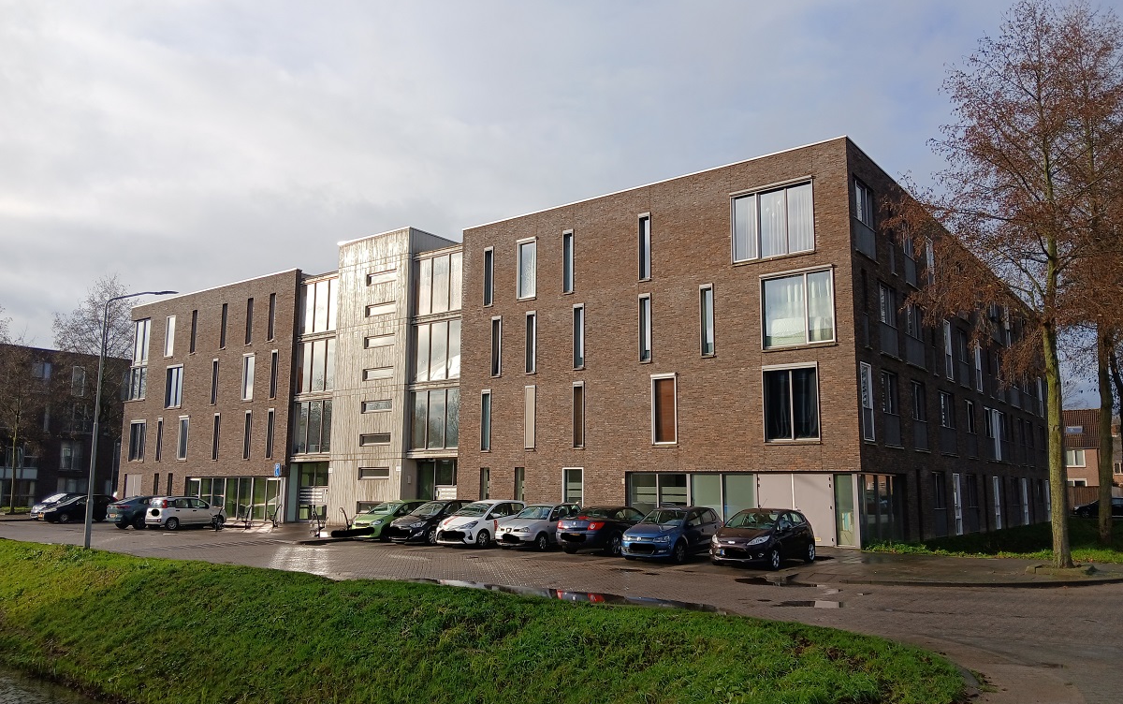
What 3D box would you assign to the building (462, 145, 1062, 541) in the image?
[{"bbox_3d":[13.880,2.615,46.070,17.000,12.900,37.900,-6,-11,37],"label":"building"}]

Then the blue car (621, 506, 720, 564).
[{"bbox_3d":[3.270,5.244,24.463,1.690,1.470,3.970,-6,-11,36],"label":"blue car"}]

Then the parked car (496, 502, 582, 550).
[{"bbox_3d":[-0.552,5.599,27.181,1.640,1.460,3.540,-6,-11,36],"label":"parked car"}]

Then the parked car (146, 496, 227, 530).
[{"bbox_3d":[-17.769,7.647,40.196,1.650,1.550,3.600,-6,-11,35],"label":"parked car"}]

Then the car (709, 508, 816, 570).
[{"bbox_3d":[5.501,5.028,22.950,1.750,1.480,3.950,-6,-11,36],"label":"car"}]

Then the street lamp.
[{"bbox_3d":[-13.640,2.021,26.896,0.280,8.260,2.250,-6,-11,37],"label":"street lamp"}]

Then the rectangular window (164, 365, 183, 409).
[{"bbox_3d":[-22.515,2.018,49.143,1.786,2.563,0.150,-6,-11,37],"label":"rectangular window"}]

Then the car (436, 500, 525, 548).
[{"bbox_3d":[-2.616,5.999,29.598,1.740,1.510,3.945,-6,-11,34],"label":"car"}]

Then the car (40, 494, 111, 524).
[{"bbox_3d":[-28.486,9.030,48.955,1.760,1.530,4.050,-4,-10,24],"label":"car"}]

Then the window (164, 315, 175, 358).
[{"bbox_3d":[-23.237,-0.898,50.157,0.998,2.504,0.150,-6,-11,37],"label":"window"}]

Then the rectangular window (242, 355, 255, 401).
[{"bbox_3d":[-16.551,1.354,44.695,1.053,2.518,0.150,-6,-11,37],"label":"rectangular window"}]

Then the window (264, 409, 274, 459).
[{"bbox_3d":[-14.742,4.153,42.870,0.560,2.570,0.150,-6,-11,37],"label":"window"}]

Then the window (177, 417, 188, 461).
[{"bbox_3d":[-21.385,4.902,47.823,1.026,2.533,0.150,-6,-11,37],"label":"window"}]

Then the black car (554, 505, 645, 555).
[{"bbox_3d":[1.596,5.542,26.410,1.777,1.404,4.355,-6,-11,34],"label":"black car"}]

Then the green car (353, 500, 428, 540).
[{"bbox_3d":[-6.444,6.530,33.029,1.670,1.480,3.570,-6,-11,37],"label":"green car"}]

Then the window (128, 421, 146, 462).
[{"bbox_3d":[-25.555,5.396,50.928,1.844,2.505,0.150,-6,-11,37],"label":"window"}]

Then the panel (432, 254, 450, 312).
[{"bbox_3d":[-5.439,-3.048,37.928,1.150,2.600,0.080,-6,-11,37],"label":"panel"}]

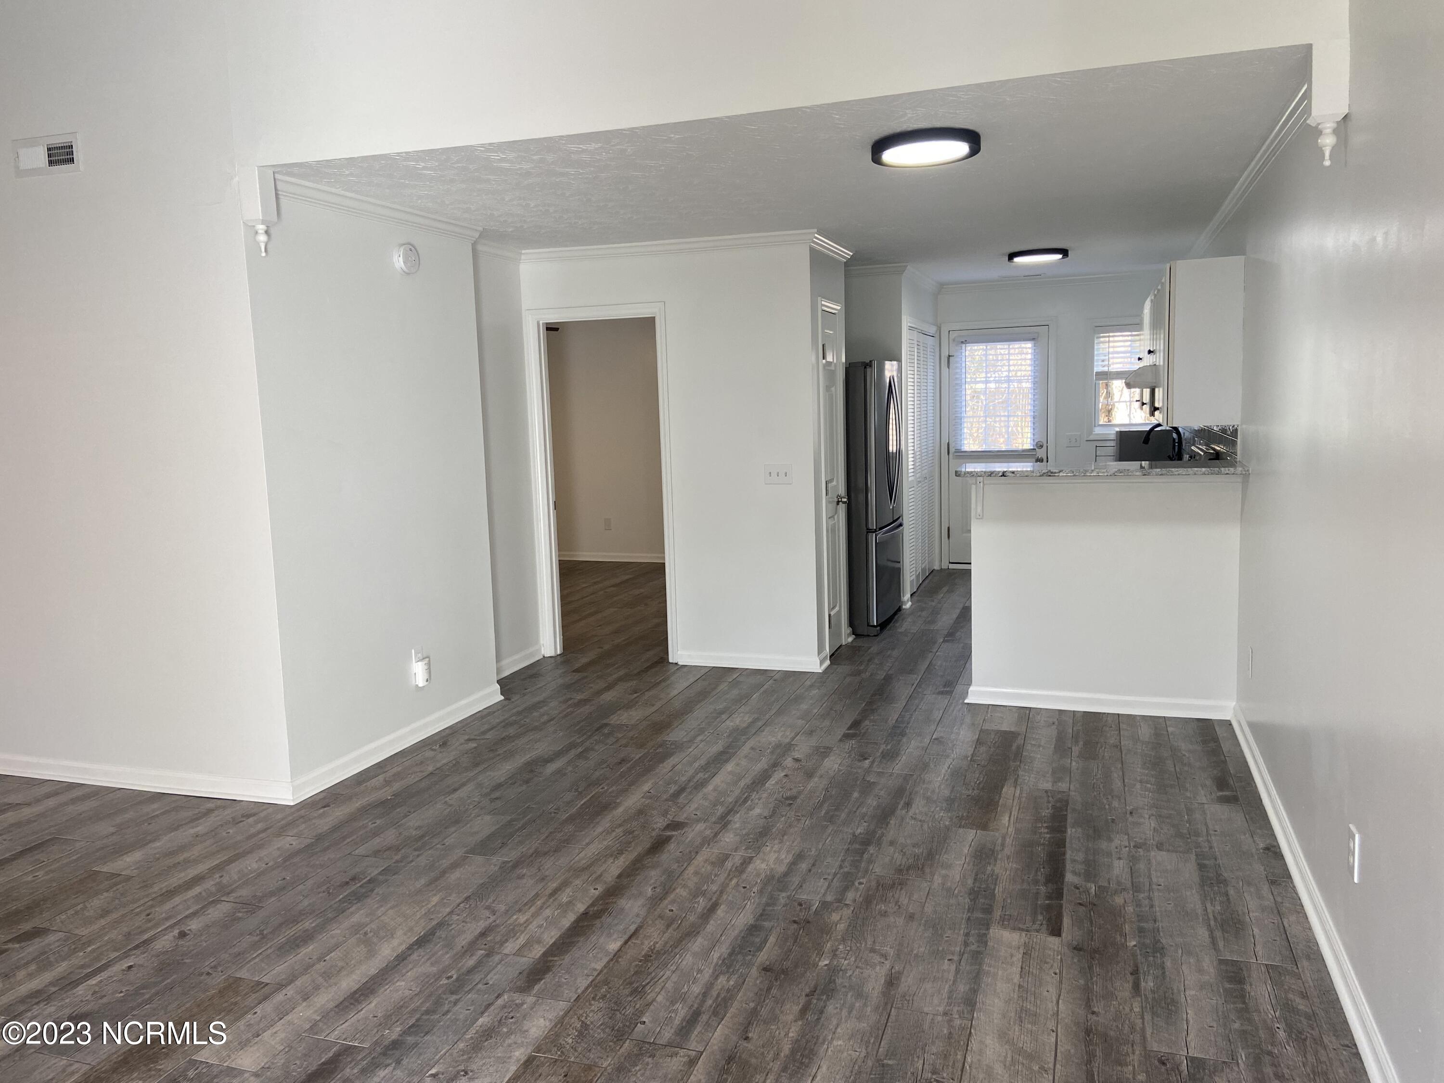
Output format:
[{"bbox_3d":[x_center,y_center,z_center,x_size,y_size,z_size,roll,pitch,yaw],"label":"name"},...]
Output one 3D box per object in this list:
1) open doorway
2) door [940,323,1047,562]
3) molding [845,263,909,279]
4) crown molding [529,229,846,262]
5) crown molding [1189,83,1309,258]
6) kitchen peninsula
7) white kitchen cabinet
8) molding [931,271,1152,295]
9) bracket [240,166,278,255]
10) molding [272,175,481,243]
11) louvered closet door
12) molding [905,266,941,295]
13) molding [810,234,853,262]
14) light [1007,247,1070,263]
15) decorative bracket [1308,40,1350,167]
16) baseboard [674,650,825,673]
[{"bbox_3d":[-0.695,-0.334,6.534,0.885,2.110,0.140,1,8,19],"label":"open doorway"},{"bbox_3d":[2.337,-0.797,9.241,0.840,2.030,0.060,1,8,19],"label":"door"},{"bbox_3d":[1.022,-1.903,7.652,0.600,0.070,0.060,1,8,19],"label":"molding"},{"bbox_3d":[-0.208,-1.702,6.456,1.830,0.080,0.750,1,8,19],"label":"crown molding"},{"bbox_3d":[2.625,-1.674,5.685,0.065,0.075,5.221,1,8,19],"label":"crown molding"},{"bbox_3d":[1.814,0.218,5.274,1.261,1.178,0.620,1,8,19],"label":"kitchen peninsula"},{"bbox_3d":[2.632,-1.081,6.218,0.345,0.760,2.580,1,8,19],"label":"white kitchen cabinet"},{"bbox_3d":[2.730,-2.121,8.852,1.880,0.075,0.065,1,8,19],"label":"molding"},{"bbox_3d":[-1.747,-1.240,4.104,0.090,0.325,0.090,1,8,19],"label":"bracket"},{"bbox_3d":[-1.467,-1.463,4.854,0.065,0.080,1.530,1,8,19],"label":"molding"},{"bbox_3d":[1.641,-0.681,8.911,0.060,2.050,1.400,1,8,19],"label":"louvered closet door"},{"bbox_3d":[1.594,-2.017,8.541,0.065,0.080,1.920,1,8,19],"label":"molding"},{"bbox_3d":[0.647,-1.693,6.241,0.065,0.075,0.950,1,8,19],"label":"molding"},{"bbox_3d":[2.058,-1.855,7.058,0.385,0.052,0.385,1,8,19],"label":"light"},{"bbox_3d":[1.653,-1.190,2.967,0.092,0.325,0.092,1,8,19],"label":"decorative bracket"},{"bbox_3d":[0.158,0.689,6.265,0.878,0.085,0.022,1,8,19],"label":"baseboard"}]

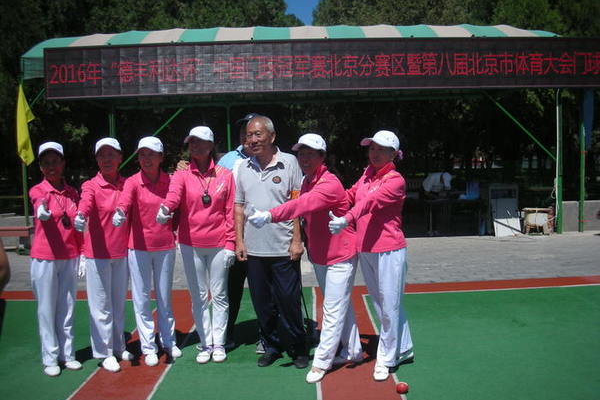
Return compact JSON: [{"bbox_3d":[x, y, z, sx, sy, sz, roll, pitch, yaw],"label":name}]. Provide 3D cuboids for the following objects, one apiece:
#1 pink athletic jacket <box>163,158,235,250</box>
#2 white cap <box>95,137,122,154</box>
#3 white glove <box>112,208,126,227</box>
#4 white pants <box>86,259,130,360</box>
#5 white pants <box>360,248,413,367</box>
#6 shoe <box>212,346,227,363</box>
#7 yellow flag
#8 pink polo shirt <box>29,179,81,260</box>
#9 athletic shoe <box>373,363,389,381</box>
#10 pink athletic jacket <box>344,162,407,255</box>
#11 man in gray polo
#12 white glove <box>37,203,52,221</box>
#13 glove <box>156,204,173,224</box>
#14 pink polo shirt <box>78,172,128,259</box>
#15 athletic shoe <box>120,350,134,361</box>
[{"bbox_3d":[-0.729,0.025,4.380,0.490,0.660,0.420,-1,4,3],"label":"pink athletic jacket"},{"bbox_3d":[-1.357,-0.383,4.301,0.180,0.120,0.250,-2,4,-5],"label":"white cap"},{"bbox_3d":[-1.208,0.117,4.060,0.095,0.130,0.130,-1,4,6],"label":"white glove"},{"bbox_3d":[-1.376,0.713,4.315,0.350,0.820,0.300,-2,5,-14],"label":"white pants"},{"bbox_3d":[0.587,0.689,4.120,0.360,0.870,0.440,2,5,34],"label":"white pants"},{"bbox_3d":[-0.582,1.091,4.385,0.090,0.100,0.240,-2,4,-5],"label":"shoe"},{"bbox_3d":[-4.434,-1.220,9.800,0.300,1.360,0.170,-3,5,-14],"label":"yellow flag"},{"bbox_3d":[-1.643,0.141,4.070,0.420,0.580,0.480,-3,5,-16],"label":"pink polo shirt"},{"bbox_3d":[0.531,1.098,3.976,0.095,0.100,0.240,0,4,12],"label":"athletic shoe"},{"bbox_3d":[0.480,0.061,3.907,0.440,0.620,0.500,2,5,37],"label":"pink athletic jacket"},{"bbox_3d":[-0.198,0.284,4.204,0.530,1.720,0.340,0,4,12],"label":"man in gray polo"},{"bbox_3d":[-1.635,0.080,3.883,0.100,0.115,0.130,-3,4,-20],"label":"white glove"},{"bbox_3d":[-0.911,0.091,4.080,0.105,0.130,0.130,-1,4,6],"label":"glove"},{"bbox_3d":[-1.362,0.115,4.247,0.410,0.620,0.480,-3,4,-17],"label":"pink polo shirt"},{"bbox_3d":[-1.312,1.133,4.492,0.095,0.095,0.235,-5,5,-38],"label":"athletic shoe"}]

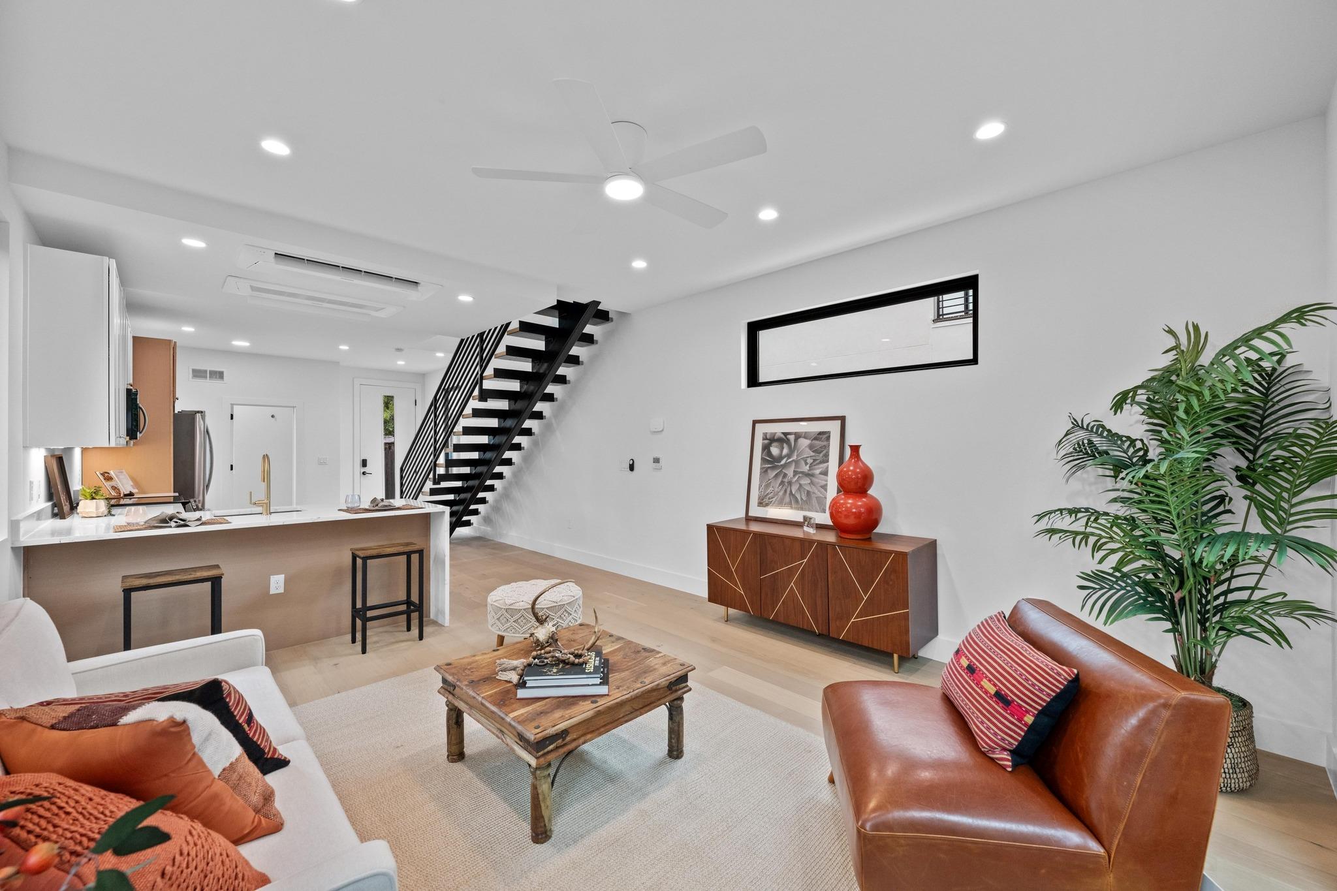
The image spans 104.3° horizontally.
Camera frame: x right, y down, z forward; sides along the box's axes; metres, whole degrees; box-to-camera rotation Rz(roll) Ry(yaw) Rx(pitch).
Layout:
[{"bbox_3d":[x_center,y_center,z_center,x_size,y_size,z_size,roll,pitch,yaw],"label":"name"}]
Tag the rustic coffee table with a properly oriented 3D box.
[{"bbox_3d":[-0.468,1.193,2.330,0.810,0.400,0.835,0,0,-44],"label":"rustic coffee table"}]

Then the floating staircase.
[{"bbox_3d":[-2.189,-0.079,6.541,1.008,2.944,4.199,0,0,-44],"label":"floating staircase"}]

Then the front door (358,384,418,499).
[{"bbox_3d":[-5.051,0.168,9.383,0.909,2.430,0.054,0,0,-44],"label":"front door"}]

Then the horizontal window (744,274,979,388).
[{"bbox_3d":[1.310,-0.783,3.882,0.119,0.578,1.818,0,0,-44],"label":"horizontal window"}]

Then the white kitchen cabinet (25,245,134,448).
[{"bbox_3d":[-4.464,-0.545,4.043,0.337,1.103,3.092,0,0,-44],"label":"white kitchen cabinet"}]

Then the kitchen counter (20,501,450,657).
[{"bbox_3d":[-2.808,0.933,3.640,2.124,0.921,1.047,0,0,-44],"label":"kitchen counter"}]

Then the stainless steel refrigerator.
[{"bbox_3d":[-5.682,0.514,5.733,0.919,1.759,0.889,0,0,-44],"label":"stainless steel refrigerator"}]

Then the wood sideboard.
[{"bbox_3d":[1.011,1.014,3.750,0.435,0.759,1.581,0,0,-44],"label":"wood sideboard"}]

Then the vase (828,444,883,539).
[{"bbox_3d":[1.272,0.313,3.527,0.366,0.652,0.366,0,0,-44],"label":"vase"}]

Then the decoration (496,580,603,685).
[{"bbox_3d":[-0.530,0.800,2.302,0.425,0.370,0.306,0,0,12],"label":"decoration"}]

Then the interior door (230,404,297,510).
[{"bbox_3d":[-6.080,0.395,7.843,0.761,1.996,0.049,0,0,-44],"label":"interior door"}]

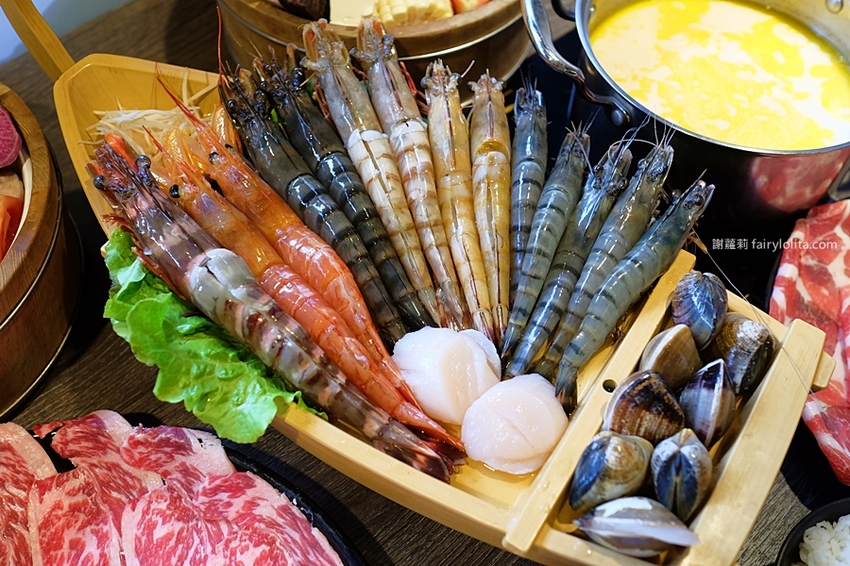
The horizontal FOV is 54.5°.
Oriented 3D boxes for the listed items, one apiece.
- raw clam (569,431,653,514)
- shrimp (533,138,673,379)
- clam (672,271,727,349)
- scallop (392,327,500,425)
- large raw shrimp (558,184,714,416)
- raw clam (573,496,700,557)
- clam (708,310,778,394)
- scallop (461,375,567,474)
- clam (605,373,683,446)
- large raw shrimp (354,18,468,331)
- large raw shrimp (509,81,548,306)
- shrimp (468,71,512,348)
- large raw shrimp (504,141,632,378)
[{"bbox_3d":[0.083,0.085,0.367,0.045,0.036,0.026,-40,36,1],"label":"raw clam"},{"bbox_3d":[0.092,-0.013,0.419,0.023,0.027,0.140,23,77,34],"label":"shrimp"},{"bbox_3d":[0.134,0.013,0.404,0.026,0.038,0.043,3,50,3],"label":"clam"},{"bbox_3d":[0.010,0.044,0.397,0.050,0.030,0.047,0,50,0],"label":"scallop"},{"bbox_3d":[0.102,0.003,0.409,0.025,0.030,0.138,26,78,43],"label":"large raw shrimp"},{"bbox_3d":[0.086,0.100,0.337,0.050,0.039,0.025,5,88,16],"label":"raw clam"},{"bbox_3d":[0.154,0.034,0.403,0.026,0.036,0.044,9,88,-16],"label":"clam"},{"bbox_3d":[0.042,0.065,0.384,0.049,0.029,0.047,1,50,1],"label":"scallop"},{"bbox_3d":[0.096,0.055,0.365,0.037,0.026,0.043,36,92,-11],"label":"clam"},{"bbox_3d":[-0.004,-0.063,0.447,0.027,0.031,0.189,-13,74,-10],"label":"large raw shrimp"},{"bbox_3d":[0.052,-0.040,0.435,0.021,0.025,0.141,5,76,2],"label":"large raw shrimp"},{"bbox_3d":[0.035,-0.043,0.434,0.023,0.026,0.160,1,68,1],"label":"shrimp"},{"bbox_3d":[0.073,-0.011,0.416,0.026,0.027,0.146,24,75,19],"label":"large raw shrimp"}]

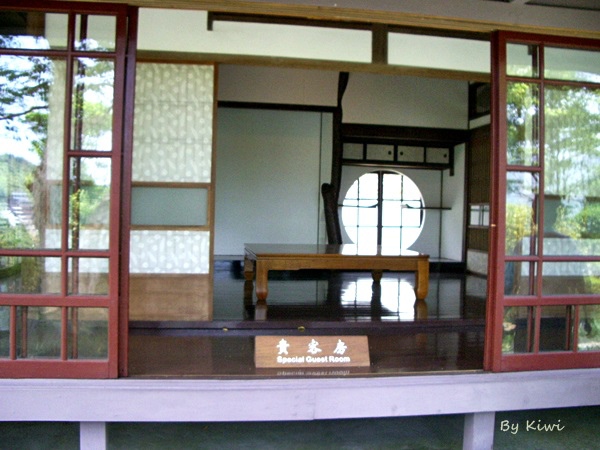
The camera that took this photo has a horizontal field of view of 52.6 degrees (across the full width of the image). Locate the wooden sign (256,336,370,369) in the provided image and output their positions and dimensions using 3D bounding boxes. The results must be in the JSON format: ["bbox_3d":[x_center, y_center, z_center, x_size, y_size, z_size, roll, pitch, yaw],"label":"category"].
[{"bbox_3d":[0.069,0.693,3.352,0.630,0.155,0.133,1,1,-9],"label":"wooden sign"}]

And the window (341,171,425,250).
[{"bbox_3d":[1.168,-0.153,8.473,1.221,1.221,0.099,1,1,-9],"label":"window"}]

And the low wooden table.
[{"bbox_3d":[0.258,0.433,5.938,1.507,0.387,1.546,1,1,-9],"label":"low wooden table"}]

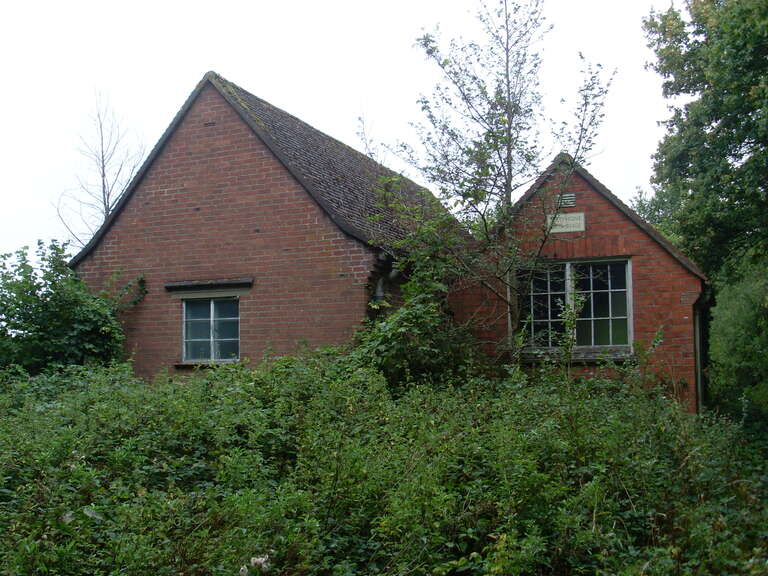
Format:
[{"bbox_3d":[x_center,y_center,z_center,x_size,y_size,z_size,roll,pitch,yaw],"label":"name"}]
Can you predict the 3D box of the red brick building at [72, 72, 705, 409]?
[{"bbox_3d":[1.018,-0.326,14.909,9.312,5.142,8.379,-3,-6,25],"label":"red brick building"}]

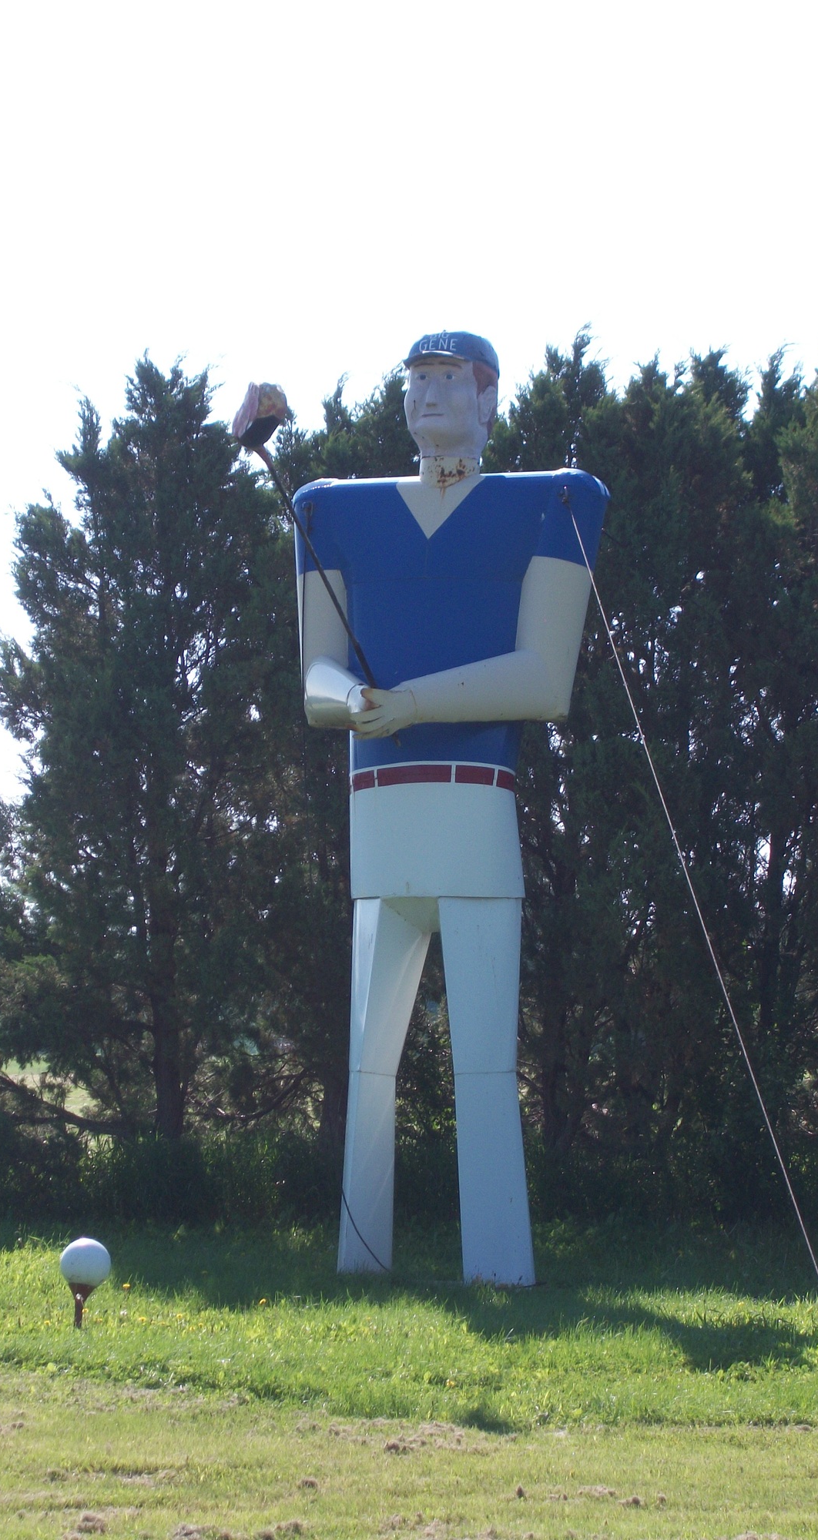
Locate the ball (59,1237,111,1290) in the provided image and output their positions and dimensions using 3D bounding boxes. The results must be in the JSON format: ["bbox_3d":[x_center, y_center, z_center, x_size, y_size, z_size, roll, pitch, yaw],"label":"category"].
[{"bbox_3d":[-1.897,2.897,27.400,0.298,0.298,0.298,0,-3,0],"label":"ball"}]

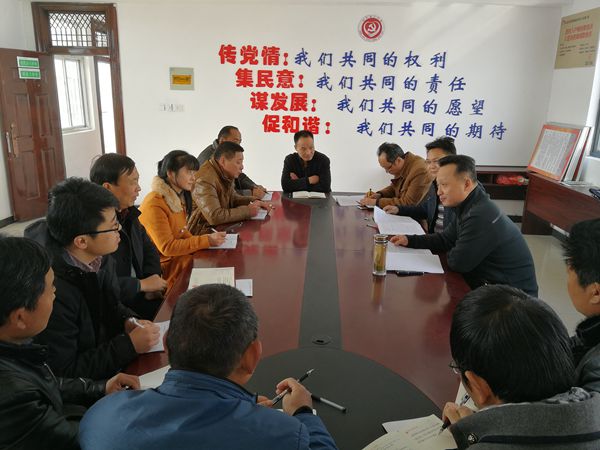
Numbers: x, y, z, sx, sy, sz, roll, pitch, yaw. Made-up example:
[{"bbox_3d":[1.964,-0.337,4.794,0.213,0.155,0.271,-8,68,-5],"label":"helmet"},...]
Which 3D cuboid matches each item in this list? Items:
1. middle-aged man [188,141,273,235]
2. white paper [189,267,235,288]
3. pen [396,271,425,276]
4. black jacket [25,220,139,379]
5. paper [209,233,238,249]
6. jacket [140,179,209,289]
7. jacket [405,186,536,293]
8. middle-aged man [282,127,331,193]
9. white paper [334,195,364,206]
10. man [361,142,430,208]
[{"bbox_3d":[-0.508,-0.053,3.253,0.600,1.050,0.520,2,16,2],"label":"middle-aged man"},{"bbox_3d":[-0.410,0.251,2.188,0.210,0.006,0.295,-1,16,-8],"label":"white paper"},{"bbox_3d":[0.541,0.235,2.289,0.140,0.015,0.015,-1,16,-7],"label":"pen"},{"bbox_3d":[-0.796,0.344,1.706,0.470,0.630,0.480,1,16,0],"label":"black jacket"},{"bbox_3d":[-0.438,0.091,2.733,0.180,0.012,0.250,0,16,-5],"label":"paper"},{"bbox_3d":[-0.702,0.067,2.642,0.430,0.660,0.450,2,16,2],"label":"jacket"},{"bbox_3d":[0.866,0.126,2.465,0.560,0.640,0.510,2,16,2],"label":"jacket"},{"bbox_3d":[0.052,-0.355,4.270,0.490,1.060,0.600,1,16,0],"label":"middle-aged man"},{"bbox_3d":[0.414,-0.195,3.795,0.270,0.006,0.310,1,16,-1],"label":"white paper"},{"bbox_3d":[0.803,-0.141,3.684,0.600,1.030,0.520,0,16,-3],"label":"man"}]

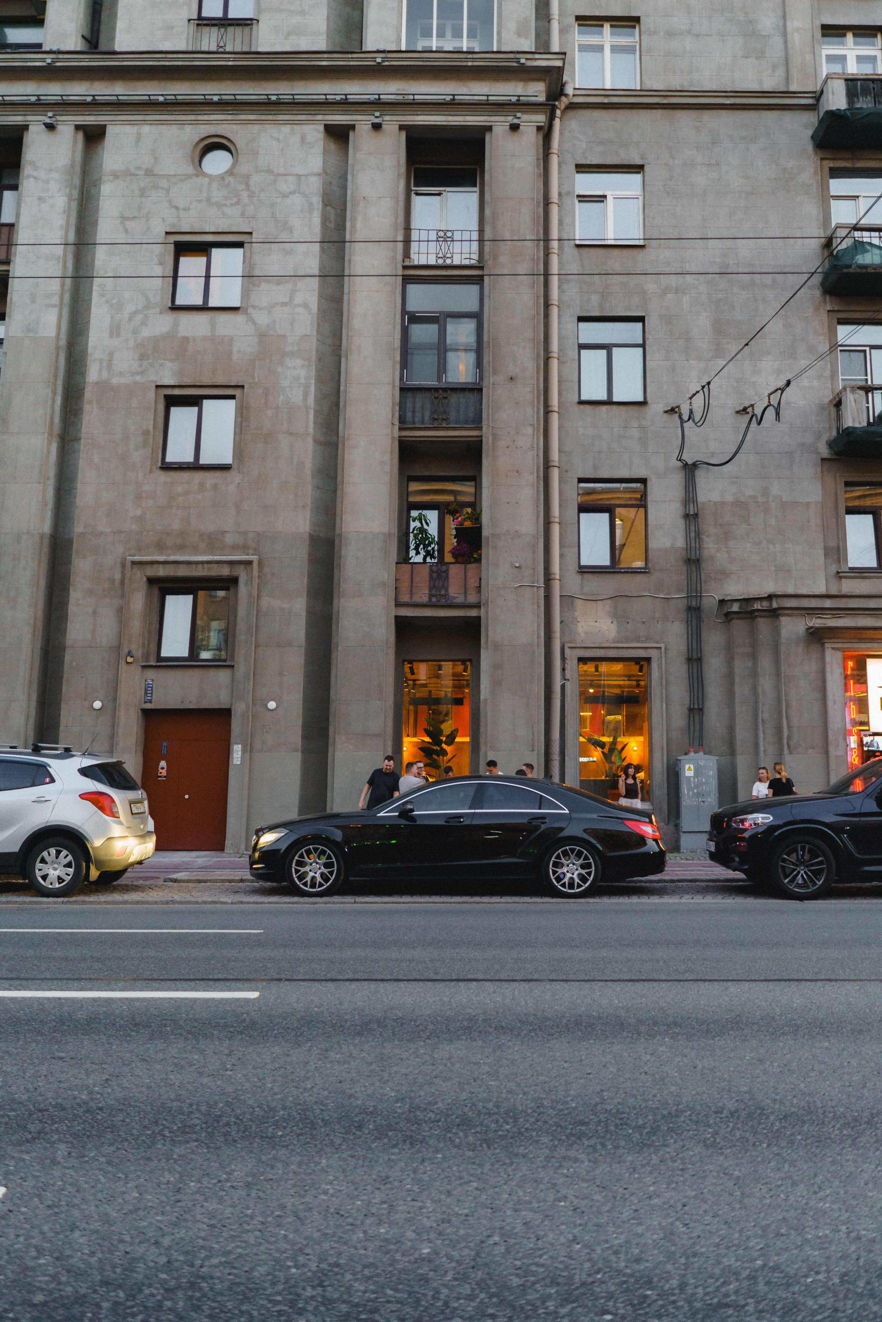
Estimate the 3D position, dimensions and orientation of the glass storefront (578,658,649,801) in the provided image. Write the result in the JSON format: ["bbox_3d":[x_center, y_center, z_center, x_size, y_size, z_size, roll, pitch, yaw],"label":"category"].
[{"bbox_3d":[3.158,1.269,18.830,1.316,2.645,0.150,1,-9,1],"label":"glass storefront"}]

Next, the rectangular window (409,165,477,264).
[{"bbox_3d":[0.088,-9.407,21.924,1.452,2.450,0.180,1,-10,1],"label":"rectangular window"}]

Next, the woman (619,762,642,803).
[{"bbox_3d":[3.300,2.604,17.871,0.460,1.650,0.300,4,-10,-17],"label":"woman"}]

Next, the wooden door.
[{"bbox_3d":[-4.547,2.132,18.475,1.569,2.537,0.120,1,-9,1],"label":"wooden door"}]

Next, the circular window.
[{"bbox_3d":[-4.708,-10.522,21.694,0.739,0.779,0.200,1,-10,1],"label":"circular window"}]

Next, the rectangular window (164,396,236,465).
[{"bbox_3d":[-4.886,-4.624,20.851,1.498,1.497,0.180,1,-10,1],"label":"rectangular window"}]

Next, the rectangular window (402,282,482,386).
[{"bbox_3d":[0.025,-6.191,19.559,1.537,2.137,0.150,1,-9,1],"label":"rectangular window"}]

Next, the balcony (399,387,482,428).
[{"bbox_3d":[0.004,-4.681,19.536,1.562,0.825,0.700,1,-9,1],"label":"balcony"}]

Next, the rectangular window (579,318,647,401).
[{"bbox_3d":[3.539,-6.238,21.361,1.401,1.873,0.180,1,-10,1],"label":"rectangular window"}]

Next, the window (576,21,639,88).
[{"bbox_3d":[3.414,-12.402,21.103,1.307,1.567,0.150,1,-9,1],"label":"window"}]

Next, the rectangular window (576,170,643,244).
[{"bbox_3d":[3.359,-9.046,20.545,1.344,1.677,0.150,1,-9,1],"label":"rectangular window"}]

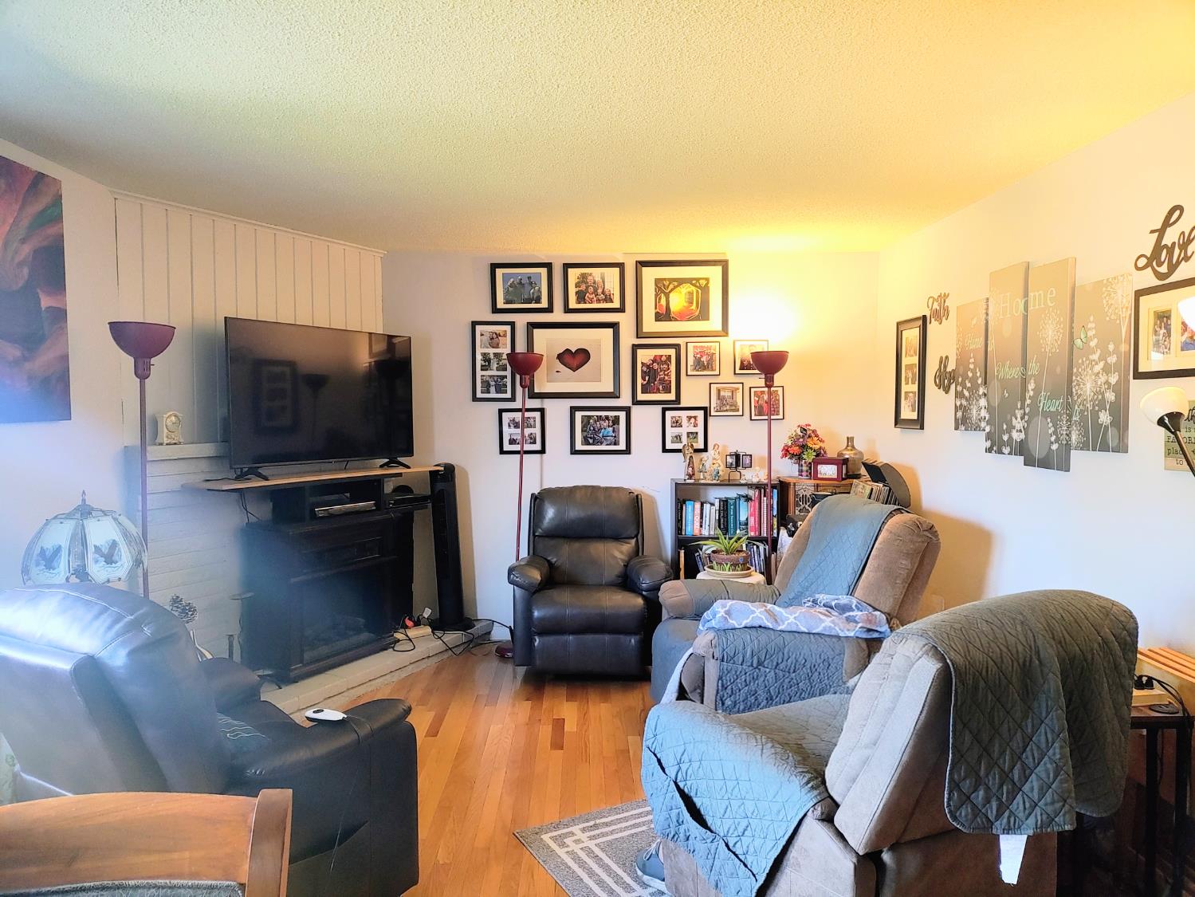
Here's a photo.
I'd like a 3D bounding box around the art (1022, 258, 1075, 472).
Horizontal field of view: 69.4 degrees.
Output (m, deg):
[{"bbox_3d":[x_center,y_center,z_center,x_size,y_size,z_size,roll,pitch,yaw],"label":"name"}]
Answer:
[{"bbox_3d":[1.795,-0.326,3.423,0.033,0.812,0.298,0,3,-1],"label":"art"}]

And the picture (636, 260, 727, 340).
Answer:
[{"bbox_3d":[0.528,-0.927,5.371,0.576,0.480,0.028,0,3,-1],"label":"picture"}]

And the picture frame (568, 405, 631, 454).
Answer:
[{"bbox_3d":[0.018,-0.114,5.425,0.382,0.307,0.025,0,3,-1],"label":"picture frame"}]

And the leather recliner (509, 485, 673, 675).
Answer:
[{"bbox_3d":[-0.027,0.733,5.017,0.880,1.010,0.860,0,3,1],"label":"leather recliner"}]

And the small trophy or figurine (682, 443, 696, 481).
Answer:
[{"bbox_3d":[0.556,0.085,5.257,0.088,0.237,0.075,-1,3,-15],"label":"small trophy or figurine"}]

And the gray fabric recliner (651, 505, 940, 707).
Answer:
[{"bbox_3d":[0.886,0.767,4.143,1.130,1.020,0.880,-1,3,-11],"label":"gray fabric recliner"}]

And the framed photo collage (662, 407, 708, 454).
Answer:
[{"bbox_3d":[0.548,-0.116,5.416,0.286,0.288,0.022,0,3,-1],"label":"framed photo collage"}]

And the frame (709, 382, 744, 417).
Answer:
[{"bbox_3d":[0.810,-0.308,5.435,0.223,0.221,0.020,0,3,-1],"label":"frame"}]

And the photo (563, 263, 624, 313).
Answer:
[{"bbox_3d":[-0.018,-0.994,5.359,0.377,0.305,0.025,0,3,-1],"label":"photo"}]

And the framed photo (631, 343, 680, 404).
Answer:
[{"bbox_3d":[0.368,-0.461,5.395,0.307,0.380,0.025,0,3,-1],"label":"framed photo"}]

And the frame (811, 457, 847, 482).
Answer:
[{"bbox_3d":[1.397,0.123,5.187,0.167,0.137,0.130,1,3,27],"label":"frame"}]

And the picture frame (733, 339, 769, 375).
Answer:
[{"bbox_3d":[0.961,-0.569,5.403,0.214,0.215,0.020,0,3,-1],"label":"picture frame"}]

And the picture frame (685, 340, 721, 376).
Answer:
[{"bbox_3d":[0.659,-0.564,5.419,0.225,0.226,0.020,0,3,-1],"label":"picture frame"}]

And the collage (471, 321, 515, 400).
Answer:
[{"bbox_3d":[-0.642,-0.540,5.374,0.265,0.492,0.025,0,3,-1],"label":"collage"}]

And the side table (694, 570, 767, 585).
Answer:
[{"bbox_3d":[0.721,0.982,4.697,0.380,0.558,0.380,0,3,-1],"label":"side table"}]

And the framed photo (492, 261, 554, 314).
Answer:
[{"bbox_3d":[-0.467,-0.993,5.359,0.382,0.305,0.025,0,3,-1],"label":"framed photo"}]

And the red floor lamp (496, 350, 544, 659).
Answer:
[{"bbox_3d":[-0.469,0.330,5.173,0.235,1.806,0.235,3,3,-1],"label":"red floor lamp"}]

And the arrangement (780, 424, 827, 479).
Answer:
[{"bbox_3d":[1.250,0.014,5.230,0.288,0.334,0.260,0,3,-1],"label":"arrangement"}]

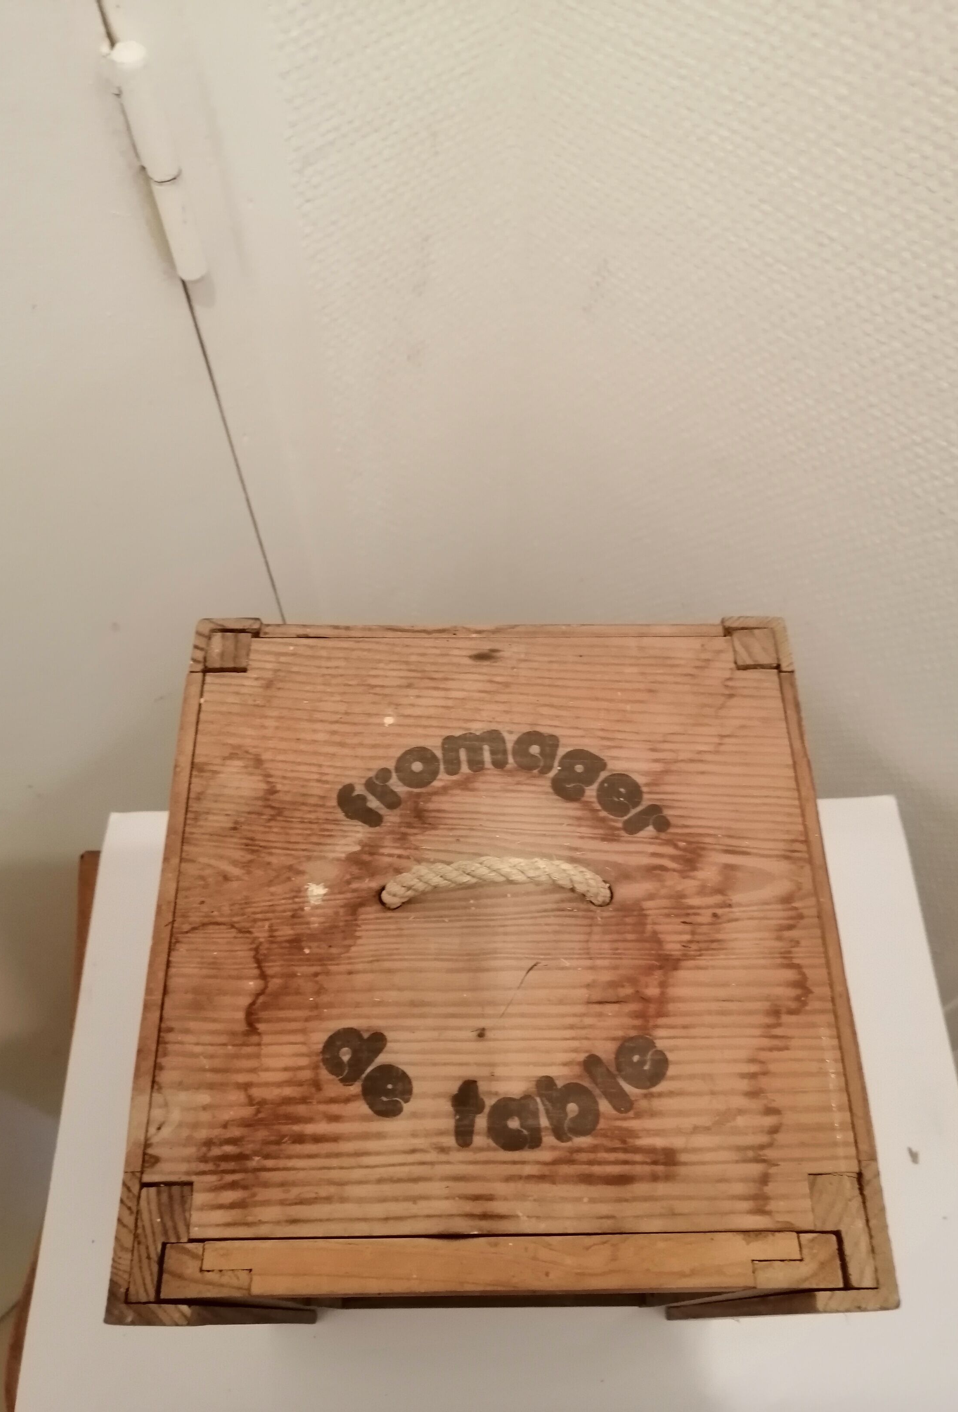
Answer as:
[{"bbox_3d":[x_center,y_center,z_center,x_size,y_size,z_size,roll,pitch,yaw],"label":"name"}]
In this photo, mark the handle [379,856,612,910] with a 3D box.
[{"bbox_3d":[0.008,0.070,0.423,0.095,0.038,0.013,0,64,-2],"label":"handle"}]

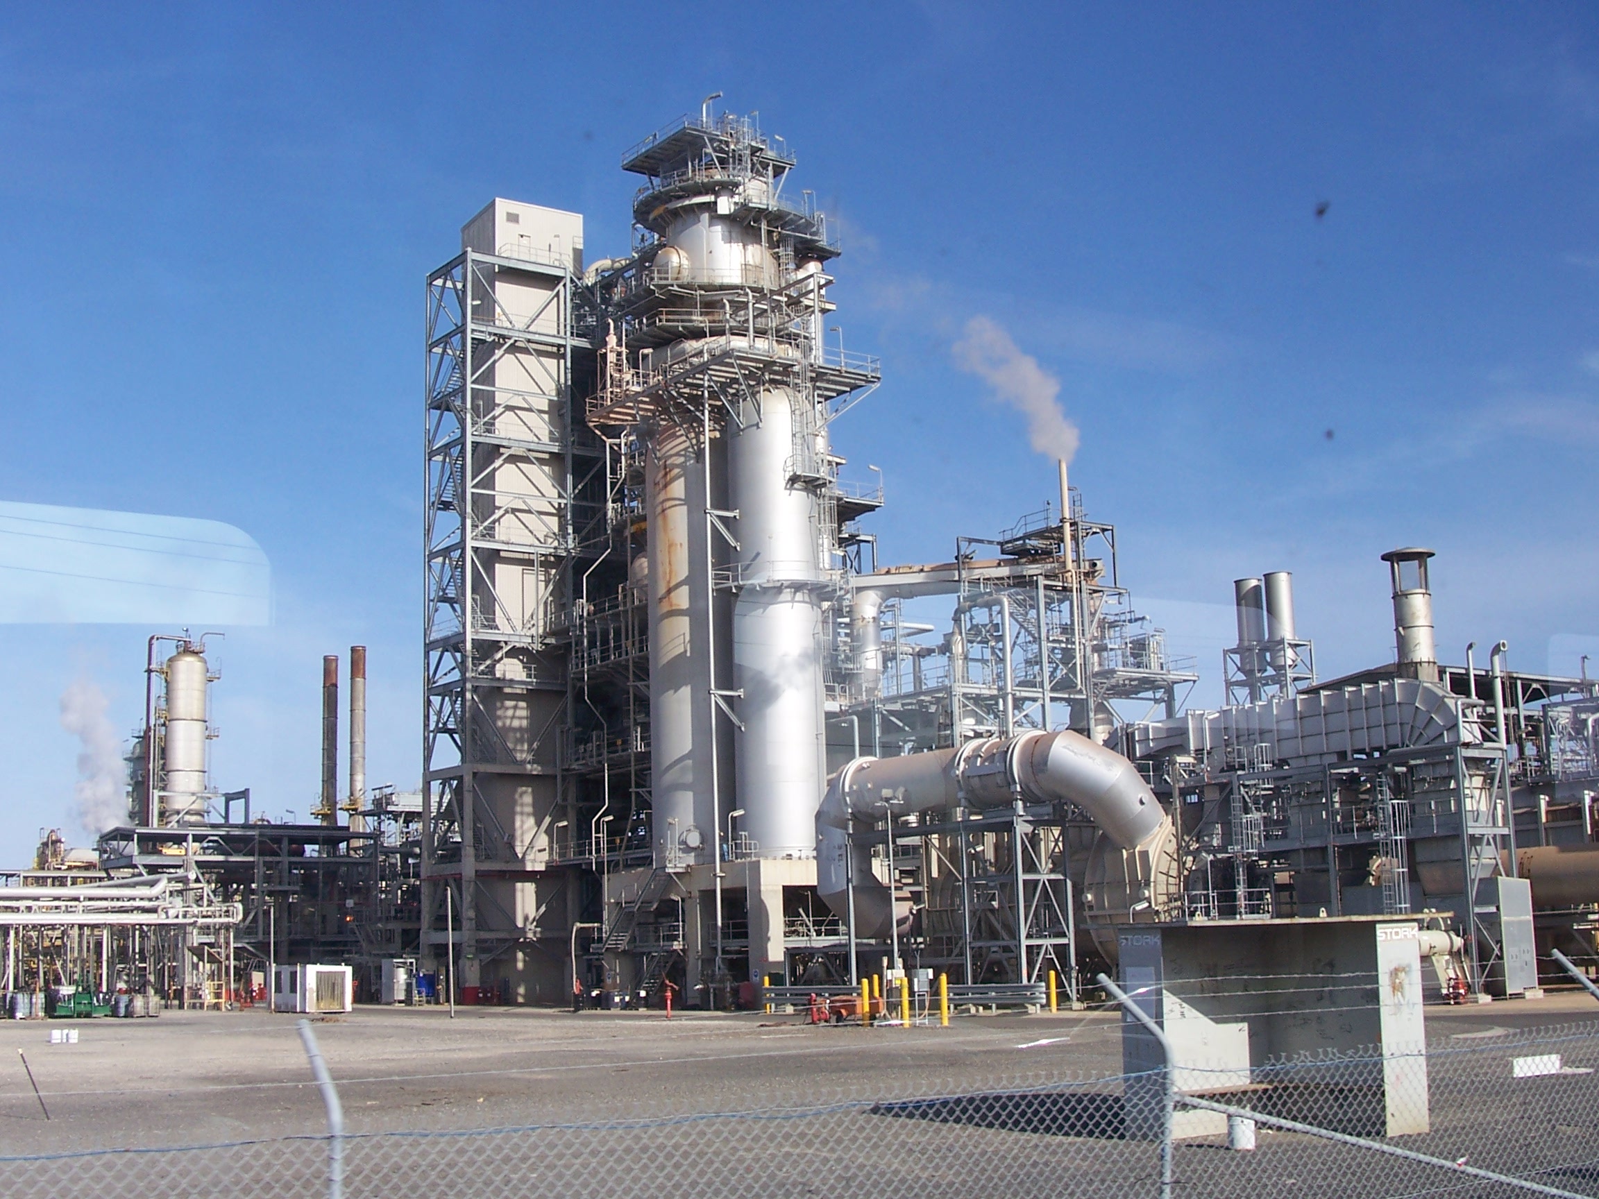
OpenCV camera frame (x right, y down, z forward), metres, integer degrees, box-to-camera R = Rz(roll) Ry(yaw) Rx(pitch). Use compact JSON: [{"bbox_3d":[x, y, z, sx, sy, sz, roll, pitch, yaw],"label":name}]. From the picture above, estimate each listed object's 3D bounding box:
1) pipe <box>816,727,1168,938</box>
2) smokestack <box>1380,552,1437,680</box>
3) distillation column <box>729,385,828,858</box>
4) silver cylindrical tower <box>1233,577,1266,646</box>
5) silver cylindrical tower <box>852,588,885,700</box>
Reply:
[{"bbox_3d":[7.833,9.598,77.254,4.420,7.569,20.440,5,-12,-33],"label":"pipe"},{"bbox_3d":[25.319,0.707,80.000,2.215,5.455,2.215,5,-12,-33],"label":"smokestack"},{"bbox_3d":[-0.985,1.049,90.000,4.173,21.676,4.173,-2,-10,0],"label":"distillation column"},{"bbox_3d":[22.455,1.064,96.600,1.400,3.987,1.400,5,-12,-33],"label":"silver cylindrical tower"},{"bbox_3d":[3.408,2.342,98.000,1.546,5.566,1.546,-2,-10,0],"label":"silver cylindrical tower"}]

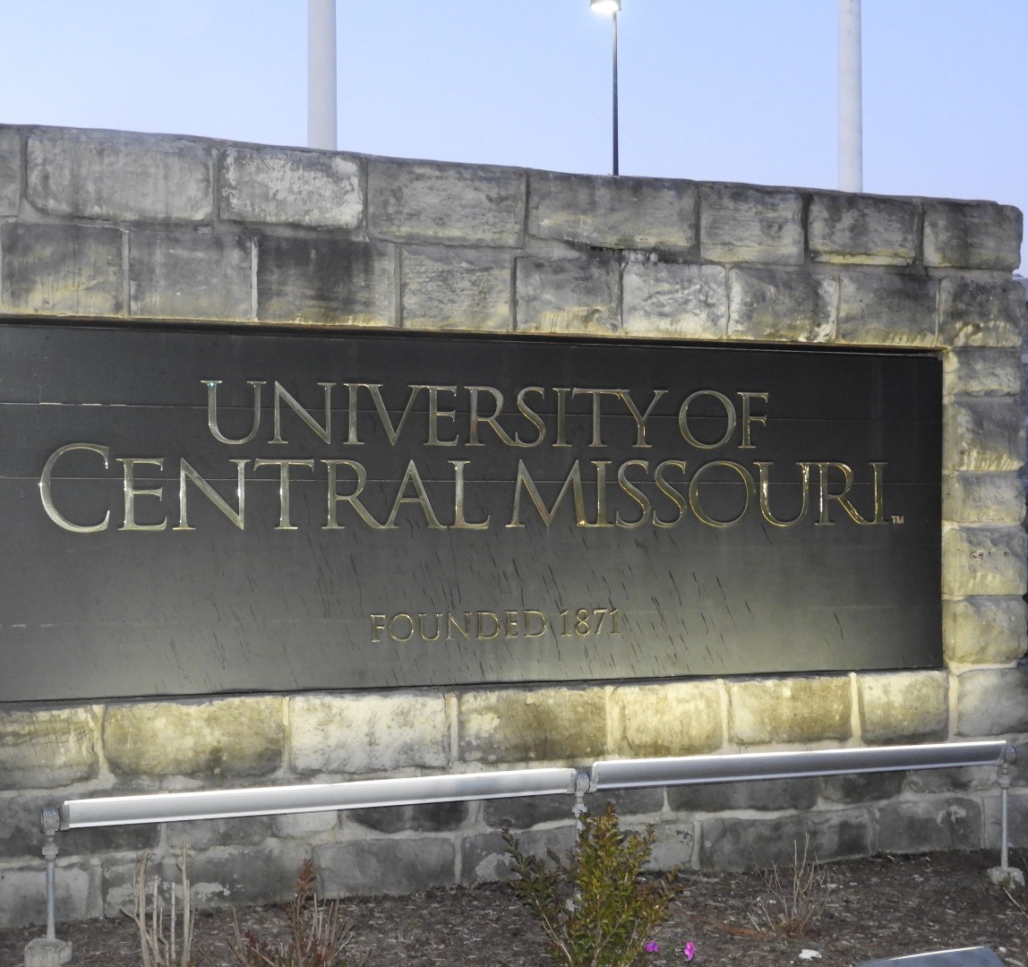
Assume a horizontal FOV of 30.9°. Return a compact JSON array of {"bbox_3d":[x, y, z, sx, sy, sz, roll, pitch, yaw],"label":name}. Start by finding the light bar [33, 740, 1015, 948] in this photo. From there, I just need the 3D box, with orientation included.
[{"bbox_3d":[0.240,1.284,6.747,3.862,0.506,0.150,0,0,-23],"label":"light bar"}]

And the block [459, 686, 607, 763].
[{"bbox_3d":[0.025,0.923,7.213,0.611,0.265,0.260,0,0,-23],"label":"block"}]

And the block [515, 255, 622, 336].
[{"bbox_3d":[0.173,-0.761,7.720,0.468,0.305,0.300,0,-1,-21],"label":"block"}]

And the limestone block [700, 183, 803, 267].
[{"bbox_3d":[0.967,-1.096,8.031,0.501,0.319,0.300,0,-1,-21],"label":"limestone block"}]

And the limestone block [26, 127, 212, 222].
[{"bbox_3d":[-1.672,-1.270,7.826,0.764,0.354,0.300,0,-1,-20],"label":"limestone block"}]

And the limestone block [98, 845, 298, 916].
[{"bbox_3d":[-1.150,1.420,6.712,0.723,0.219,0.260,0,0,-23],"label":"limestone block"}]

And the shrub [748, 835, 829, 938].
[{"bbox_3d":[1.102,1.607,7.447,0.266,0.366,0.252,0,-1,-20],"label":"shrub"}]

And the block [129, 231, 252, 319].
[{"bbox_3d":[-1.194,-0.737,6.709,0.440,0.303,0.260,0,0,-23],"label":"block"}]

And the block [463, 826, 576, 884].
[{"bbox_3d":[-0.023,1.501,7.596,0.496,0.221,0.280,0,-1,-22],"label":"block"}]

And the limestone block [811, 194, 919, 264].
[{"bbox_3d":[1.473,-1.101,8.226,0.552,0.290,0.300,0,-1,-21],"label":"limestone block"}]

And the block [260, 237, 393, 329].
[{"bbox_3d":[-0.733,-0.733,6.904,0.523,0.308,0.260,0,0,-23],"label":"block"}]

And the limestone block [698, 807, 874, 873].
[{"bbox_3d":[1.112,1.517,8.060,0.832,0.226,0.280,0,-1,-22],"label":"limestone block"}]

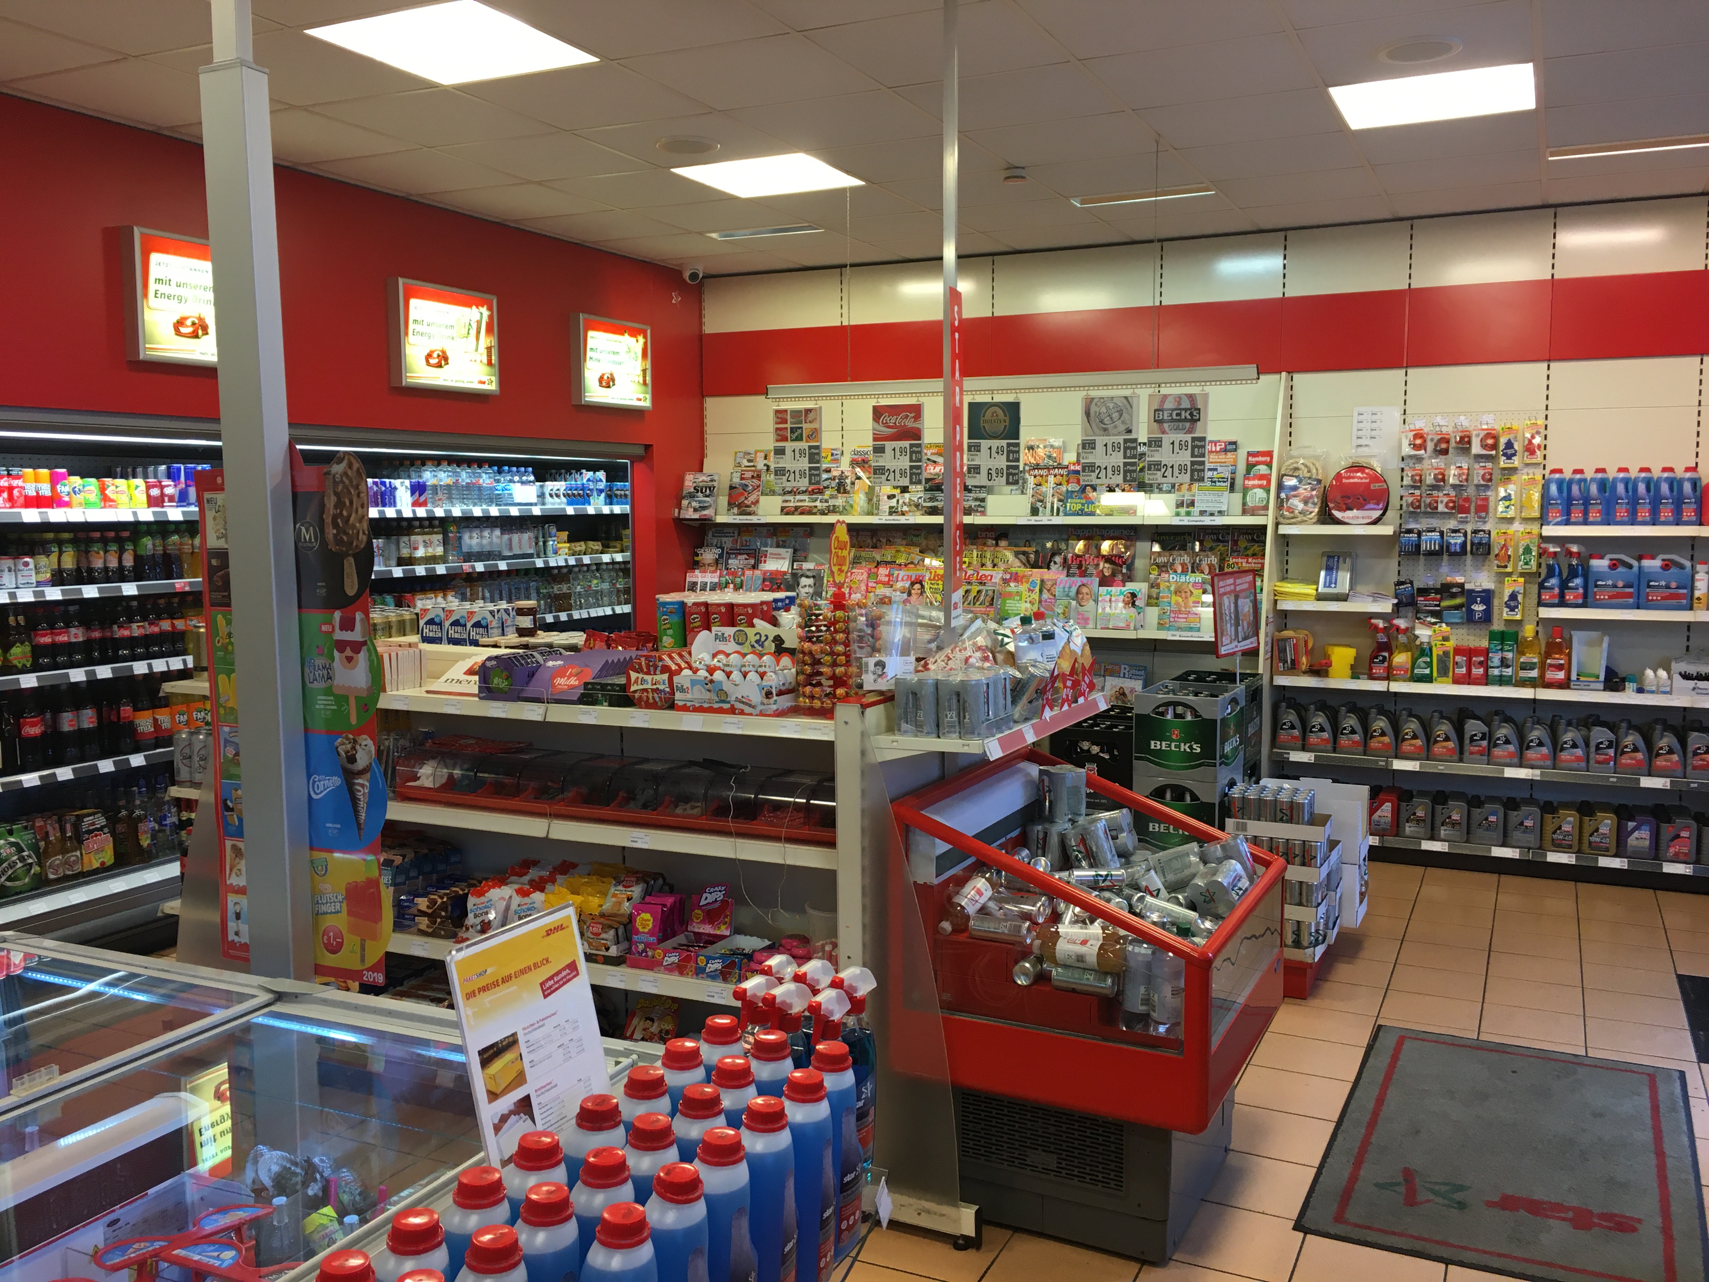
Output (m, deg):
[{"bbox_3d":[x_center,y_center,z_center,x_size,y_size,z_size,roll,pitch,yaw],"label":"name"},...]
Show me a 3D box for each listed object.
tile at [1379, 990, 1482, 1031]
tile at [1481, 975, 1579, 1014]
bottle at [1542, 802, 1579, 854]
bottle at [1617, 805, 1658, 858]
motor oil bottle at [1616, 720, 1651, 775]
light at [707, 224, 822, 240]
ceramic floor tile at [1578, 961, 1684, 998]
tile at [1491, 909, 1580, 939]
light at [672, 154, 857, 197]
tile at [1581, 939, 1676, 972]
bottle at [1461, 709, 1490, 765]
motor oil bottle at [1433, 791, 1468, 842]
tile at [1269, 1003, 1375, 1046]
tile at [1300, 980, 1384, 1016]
[{"bbox_3d":[1.930,1.234,4.782,0.300,0.010,0.300,2,6,26],"label":"tile"},{"bbox_3d":[2.312,1.208,4.870,0.298,0.010,0.298,2,6,26],"label":"tile"},{"bbox_3d":[3.118,0.818,6.319,0.141,0.218,0.066,3,7,26],"label":"bottle"},{"bbox_3d":[3.415,0.826,6.238,0.143,0.230,0.065,2,6,26],"label":"bottle"},{"bbox_3d":[3.437,0.470,6.322,0.126,0.235,0.075,3,7,26],"label":"motor oil bottle"},{"bbox_3d":[-0.444,-2.030,7.027,0.587,0.060,0.177,2,6,26],"label":"light"},{"bbox_3d":[2.722,1.187,5.031,0.298,0.010,0.298,2,6,26],"label":"ceramic floor tile"},{"bbox_3d":[2.714,1.120,5.702,0.298,0.010,0.298,2,6,26],"label":"tile"},{"bbox_3d":[-0.340,-1.902,5.830,0.600,0.050,0.600,3,6,25],"label":"light"},{"bbox_3d":[2.872,1.180,5.332,0.300,0.010,0.300,2,6,26],"label":"tile"},{"bbox_3d":[2.857,0.437,6.560,0.106,0.250,0.068,2,6,26],"label":"bottle"},{"bbox_3d":[2.773,0.813,6.637,0.138,0.233,0.065,2,6,26],"label":"motor oil bottle"},{"bbox_3d":[1.505,1.236,4.591,0.298,0.010,0.298,2,6,26],"label":"tile"},{"bbox_3d":[1.658,1.222,4.914,0.300,0.010,0.300,2,6,26],"label":"tile"}]

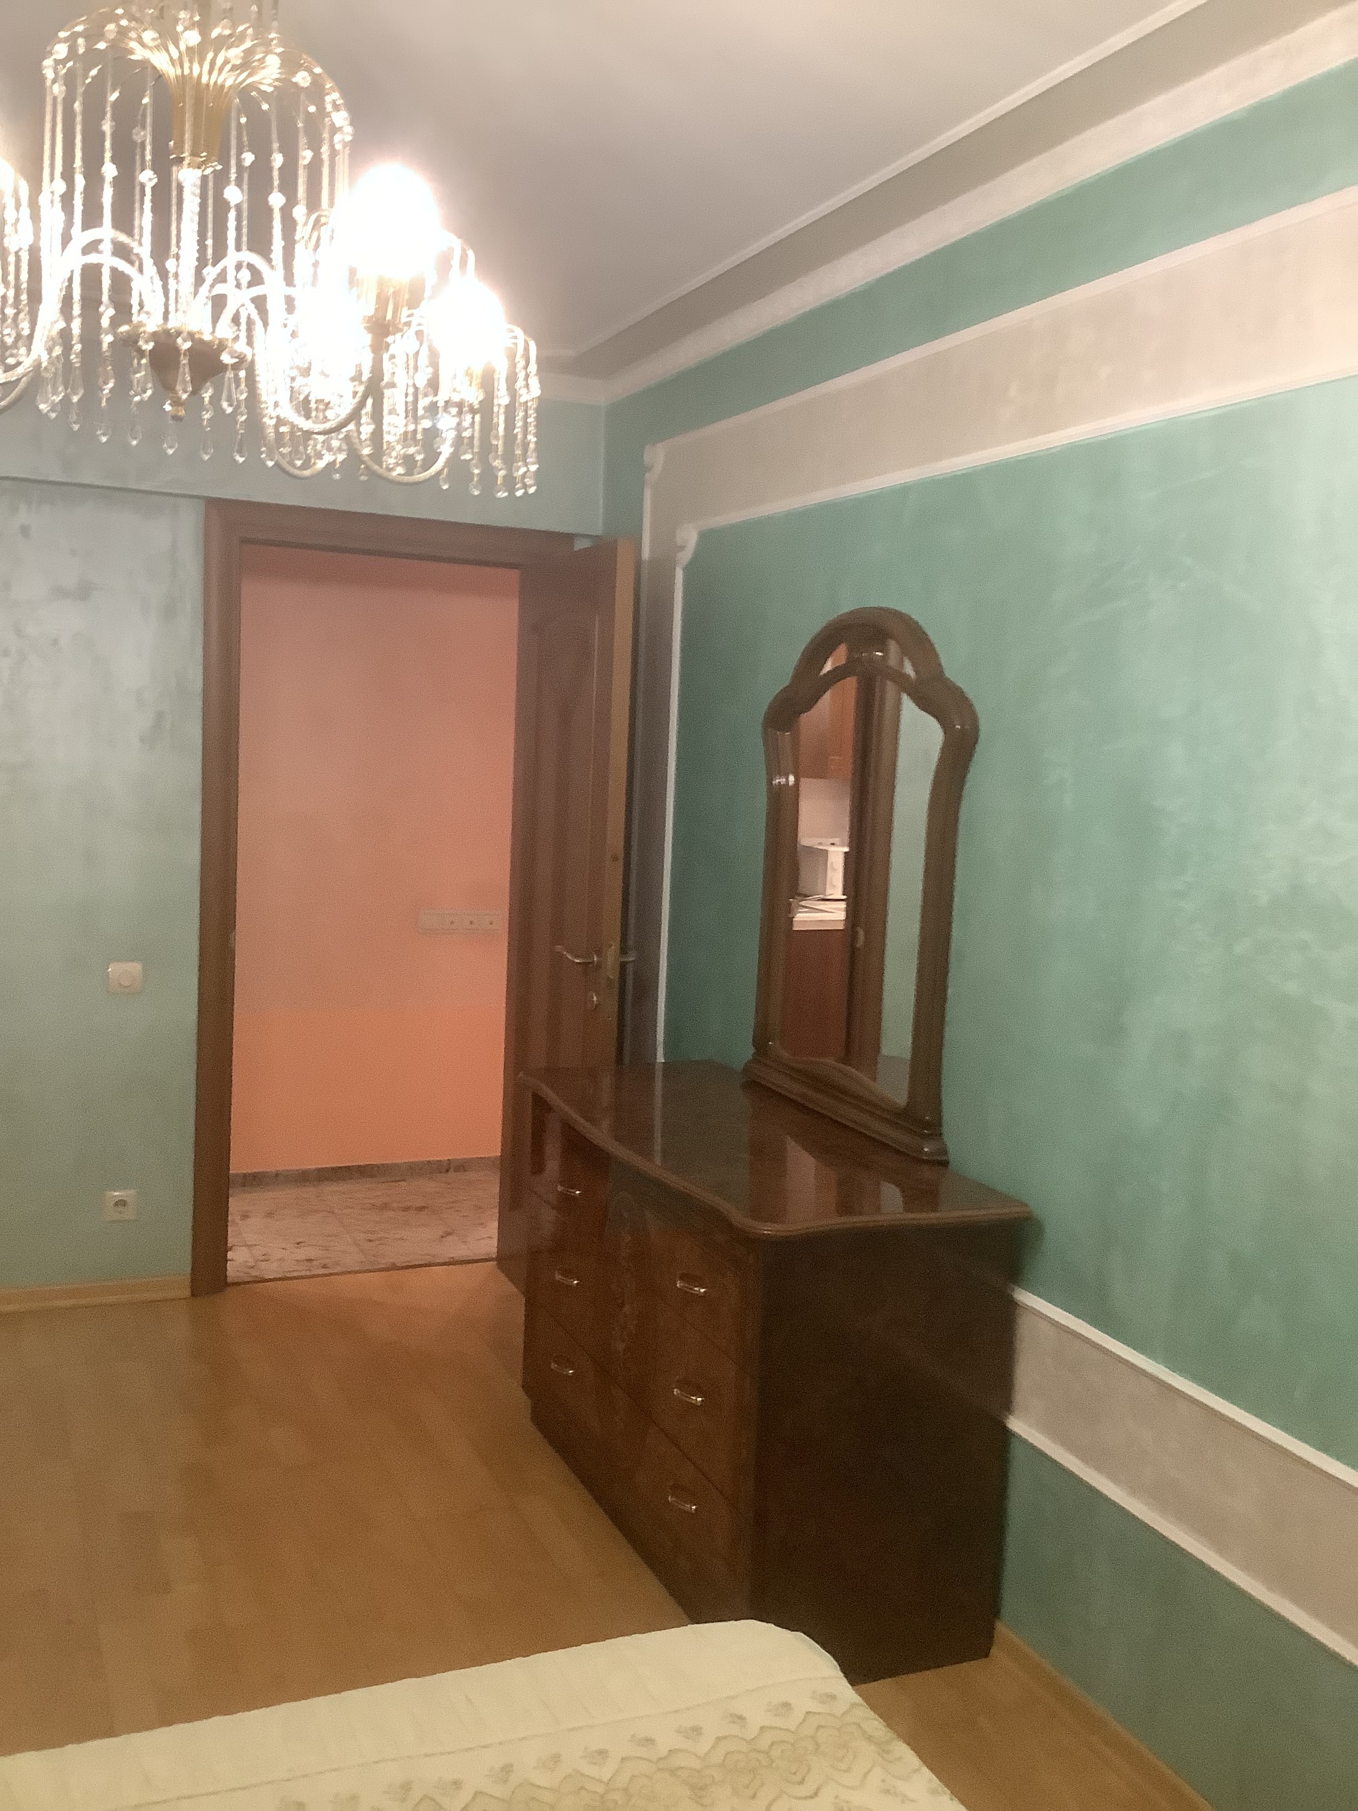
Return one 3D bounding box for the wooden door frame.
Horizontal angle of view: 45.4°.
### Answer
[{"bbox_3d":[-0.826,-0.002,4.516,1.012,2.103,0.160,0,6,-24],"label":"wooden door frame"}]

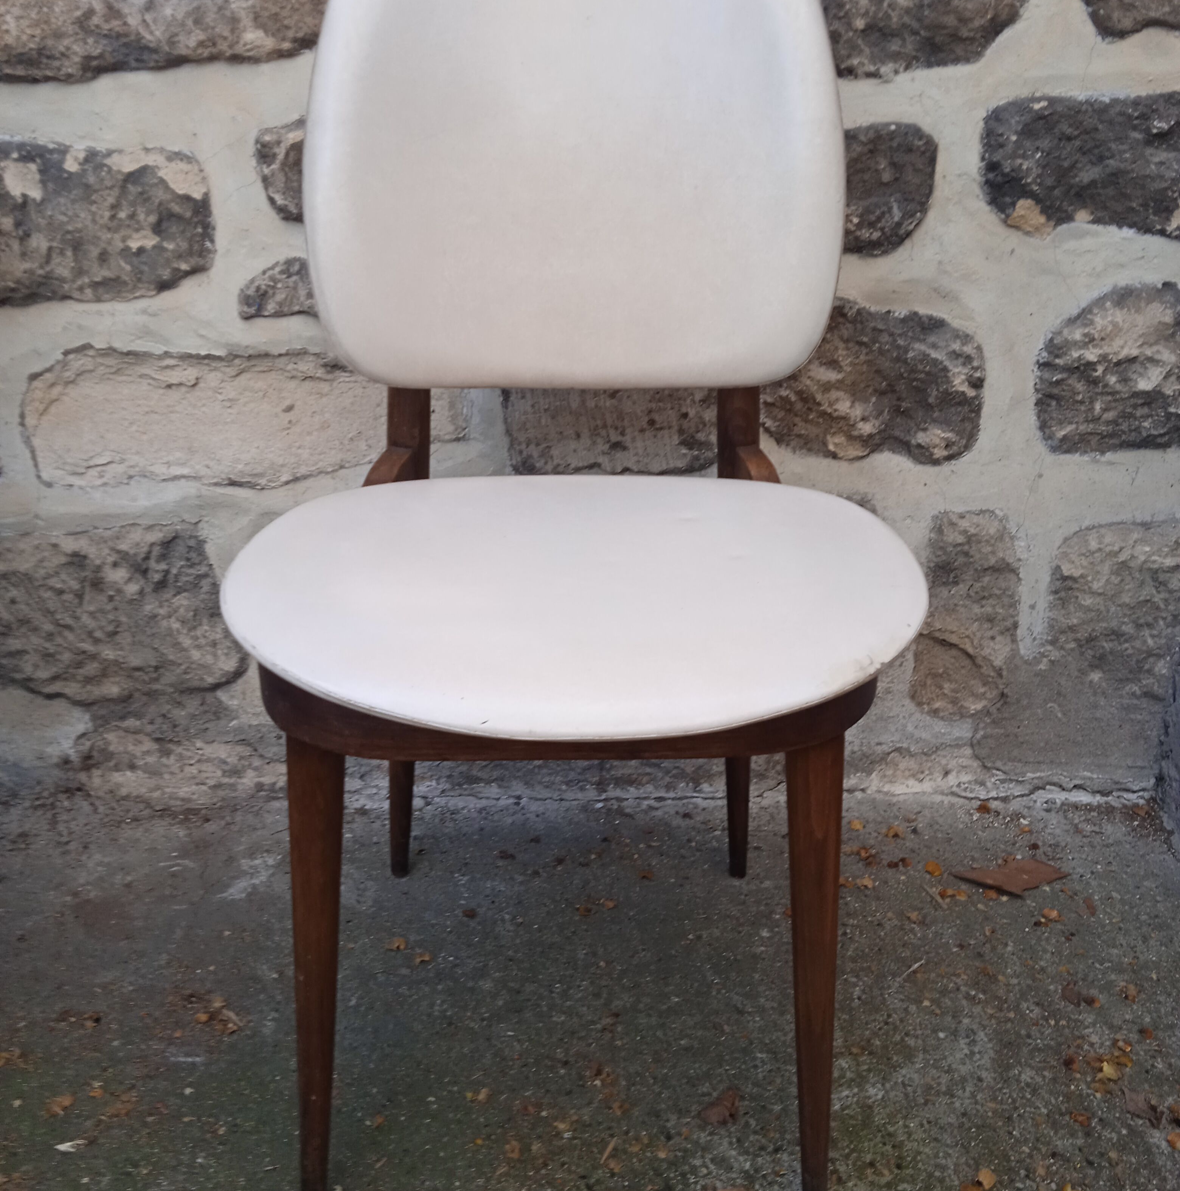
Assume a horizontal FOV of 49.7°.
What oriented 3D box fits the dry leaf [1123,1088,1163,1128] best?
[{"bbox_3d":[0.425,0.395,0.981,0.031,0.013,0.025,16,30,30],"label":"dry leaf"}]

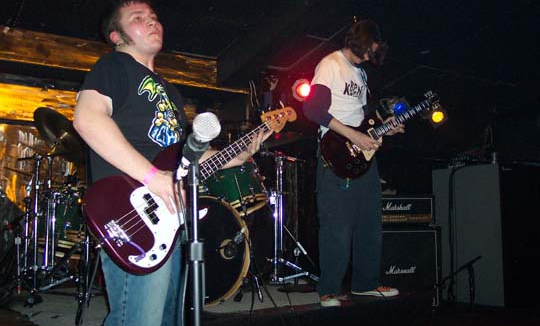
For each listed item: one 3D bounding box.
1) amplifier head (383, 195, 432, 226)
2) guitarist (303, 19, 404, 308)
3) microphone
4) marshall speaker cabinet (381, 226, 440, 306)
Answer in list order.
[{"bbox_3d":[1.234,0.459,5.559,0.750,0.290,0.230,-1,-3,8],"label":"amplifier head"},{"bbox_3d":[0.505,0.003,3.450,0.480,1.730,0.550,-3,-4,43],"label":"guitarist"},{"bbox_3d":[-0.140,-0.033,1.097,0.160,0.052,0.052,-54,0,43],"label":"microphone"},{"bbox_3d":[1.266,1.012,5.578,0.770,0.790,0.370,-1,-3,8],"label":"marshall speaker cabinet"}]

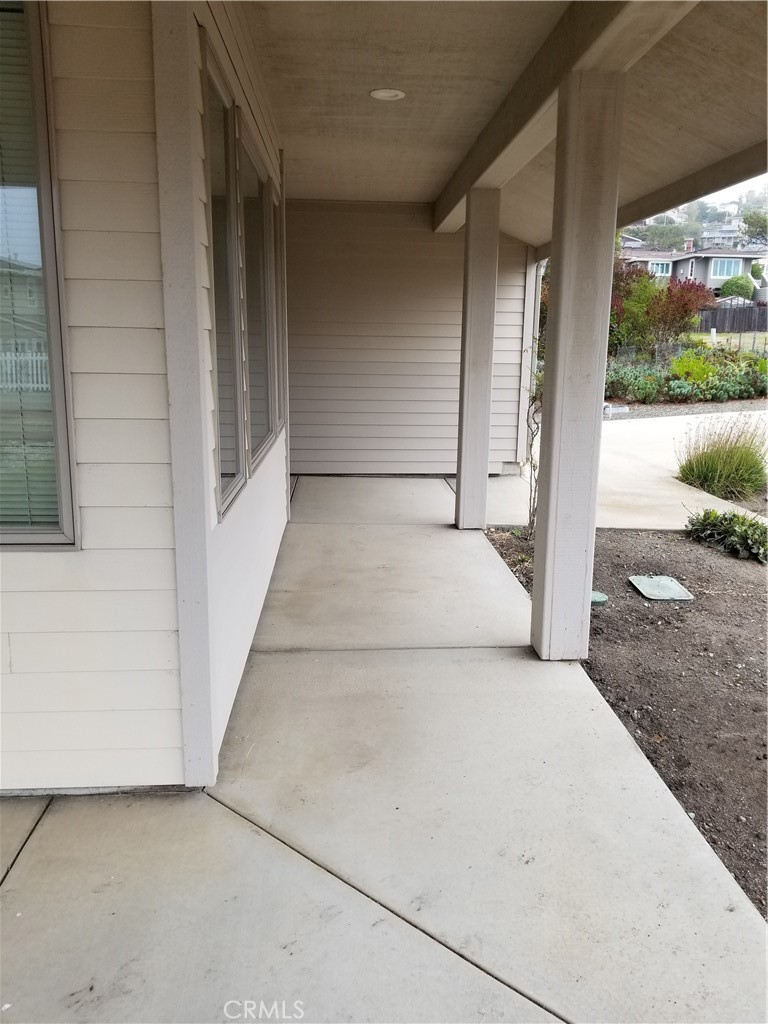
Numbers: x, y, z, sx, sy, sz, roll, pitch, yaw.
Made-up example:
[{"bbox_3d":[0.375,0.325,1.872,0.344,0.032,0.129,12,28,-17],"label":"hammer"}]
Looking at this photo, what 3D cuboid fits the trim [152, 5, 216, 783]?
[{"bbox_3d":[-0.569,-0.385,2.204,0.097,2.553,0.103,0,12,-3],"label":"trim"}]

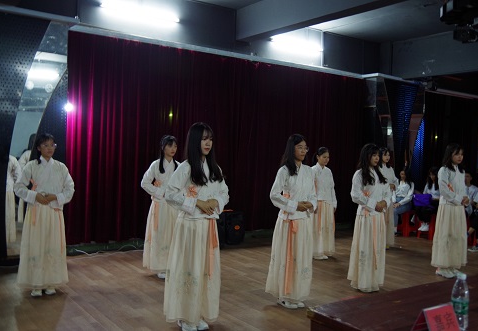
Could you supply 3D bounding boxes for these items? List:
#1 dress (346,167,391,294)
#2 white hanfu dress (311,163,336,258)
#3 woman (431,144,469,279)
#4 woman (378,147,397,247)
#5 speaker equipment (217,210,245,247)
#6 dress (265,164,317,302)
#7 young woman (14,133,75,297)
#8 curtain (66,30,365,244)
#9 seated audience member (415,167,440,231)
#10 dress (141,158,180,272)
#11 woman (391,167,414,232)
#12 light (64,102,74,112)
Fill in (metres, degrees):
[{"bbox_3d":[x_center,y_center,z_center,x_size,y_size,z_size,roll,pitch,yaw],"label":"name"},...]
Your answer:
[{"bbox_3d":[1.404,0.673,5.373,0.520,1.302,0.440,1,1,-39],"label":"dress"},{"bbox_3d":[1.207,0.625,7.169,0.480,1.306,0.400,1,1,-31],"label":"white hanfu dress"},{"bbox_3d":[2.610,0.545,6.128,0.460,1.610,0.390,1,0,-34],"label":"woman"},{"bbox_3d":[2.414,0.536,8.136,0.460,1.610,0.390,1,0,-34],"label":"woman"},{"bbox_3d":[-0.141,1.016,8.280,0.370,0.560,0.330,1,0,-32],"label":"speaker equipment"},{"bbox_3d":[0.498,0.616,4.732,0.500,1.280,0.420,1,0,-34],"label":"dress"},{"bbox_3d":[-1.892,0.478,4.866,0.560,1.574,0.420,1,1,-33],"label":"young woman"},{"bbox_3d":[0.112,-0.346,8.843,6.200,3.030,0.180,1,0,-35],"label":"curtain"},{"bbox_3d":[3.637,0.667,9.500,0.600,1.250,0.460,1,0,-44],"label":"seated audience member"},{"bbox_3d":[-0.887,0.547,5.824,0.500,1.300,0.420,1,0,-34],"label":"dress"},{"bbox_3d":[3.179,0.703,9.700,0.620,1.310,0.460,1,0,-28],"label":"woman"},{"bbox_3d":[-2.266,-0.773,6.650,0.120,0.120,0.100,1,1,-20],"label":"light"}]

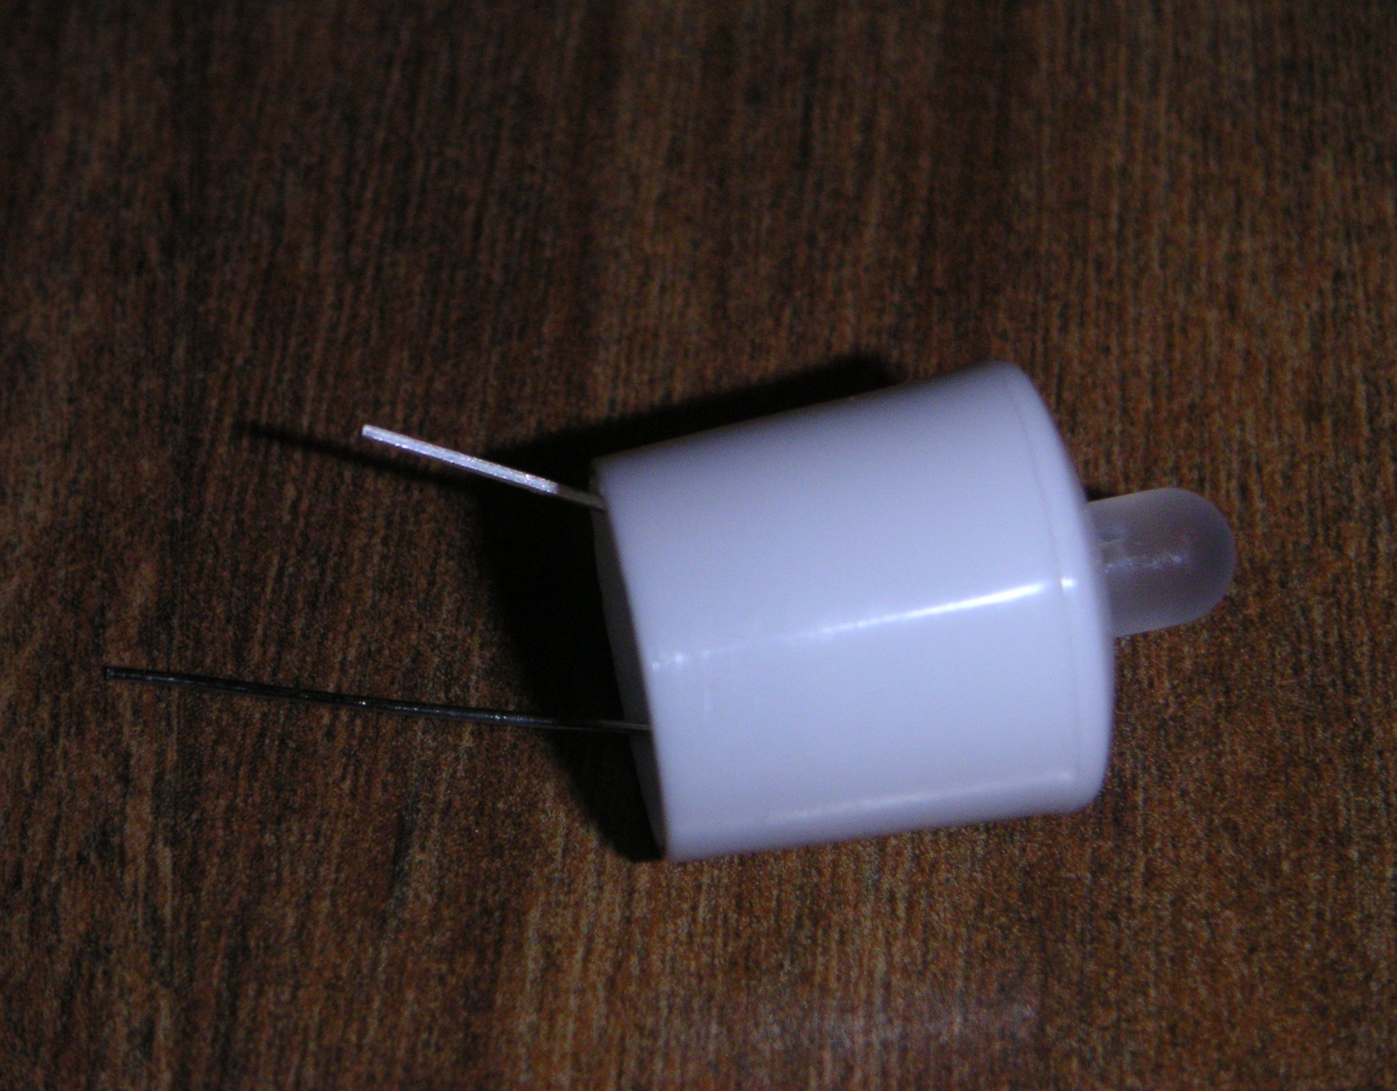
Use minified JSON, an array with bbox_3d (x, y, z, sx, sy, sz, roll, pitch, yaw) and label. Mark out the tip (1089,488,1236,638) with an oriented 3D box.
[{"bbox_3d":[0.017,0.001,0.171,0.006,0.005,0.005,-11,59,-4],"label":"tip"}]

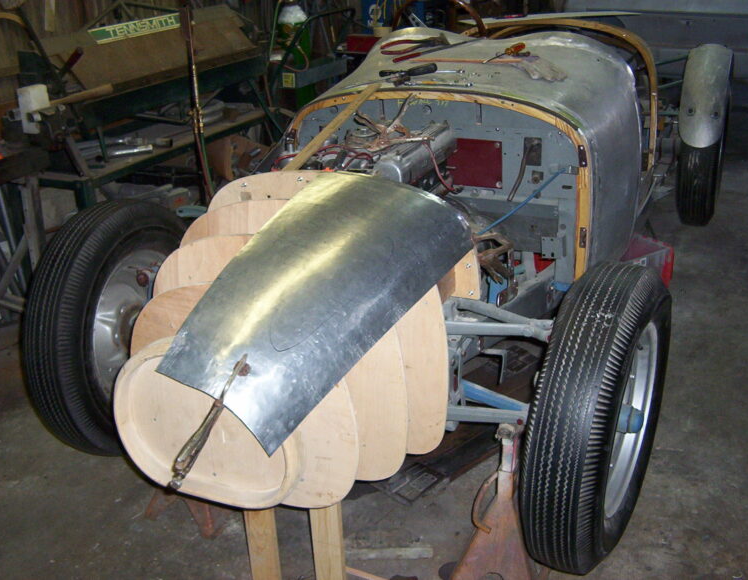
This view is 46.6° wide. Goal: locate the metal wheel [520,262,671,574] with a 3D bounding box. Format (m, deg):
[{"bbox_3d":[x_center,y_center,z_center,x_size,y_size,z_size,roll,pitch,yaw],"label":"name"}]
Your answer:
[{"bbox_3d":[0.475,0.264,1.814,0.146,0.663,0.663,12,27,27],"label":"metal wheel"}]

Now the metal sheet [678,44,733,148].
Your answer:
[{"bbox_3d":[1.396,-0.809,3.593,0.195,0.361,0.780,8,25,23],"label":"metal sheet"}]

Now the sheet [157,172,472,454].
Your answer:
[{"bbox_3d":[-0.103,0.001,1.644,0.380,0.127,0.653,30,54,12],"label":"sheet"}]

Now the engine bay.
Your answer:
[{"bbox_3d":[0.044,-0.151,2.235,0.868,0.575,0.566,8,25,23],"label":"engine bay"}]

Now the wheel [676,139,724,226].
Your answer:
[{"bbox_3d":[1.404,-0.598,3.682,0.146,0.663,0.663,8,25,23],"label":"wheel"}]

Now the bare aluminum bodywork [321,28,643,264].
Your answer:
[{"bbox_3d":[0.307,-0.414,2.953,1.080,0.830,0.700,8,26,22],"label":"bare aluminum bodywork"}]

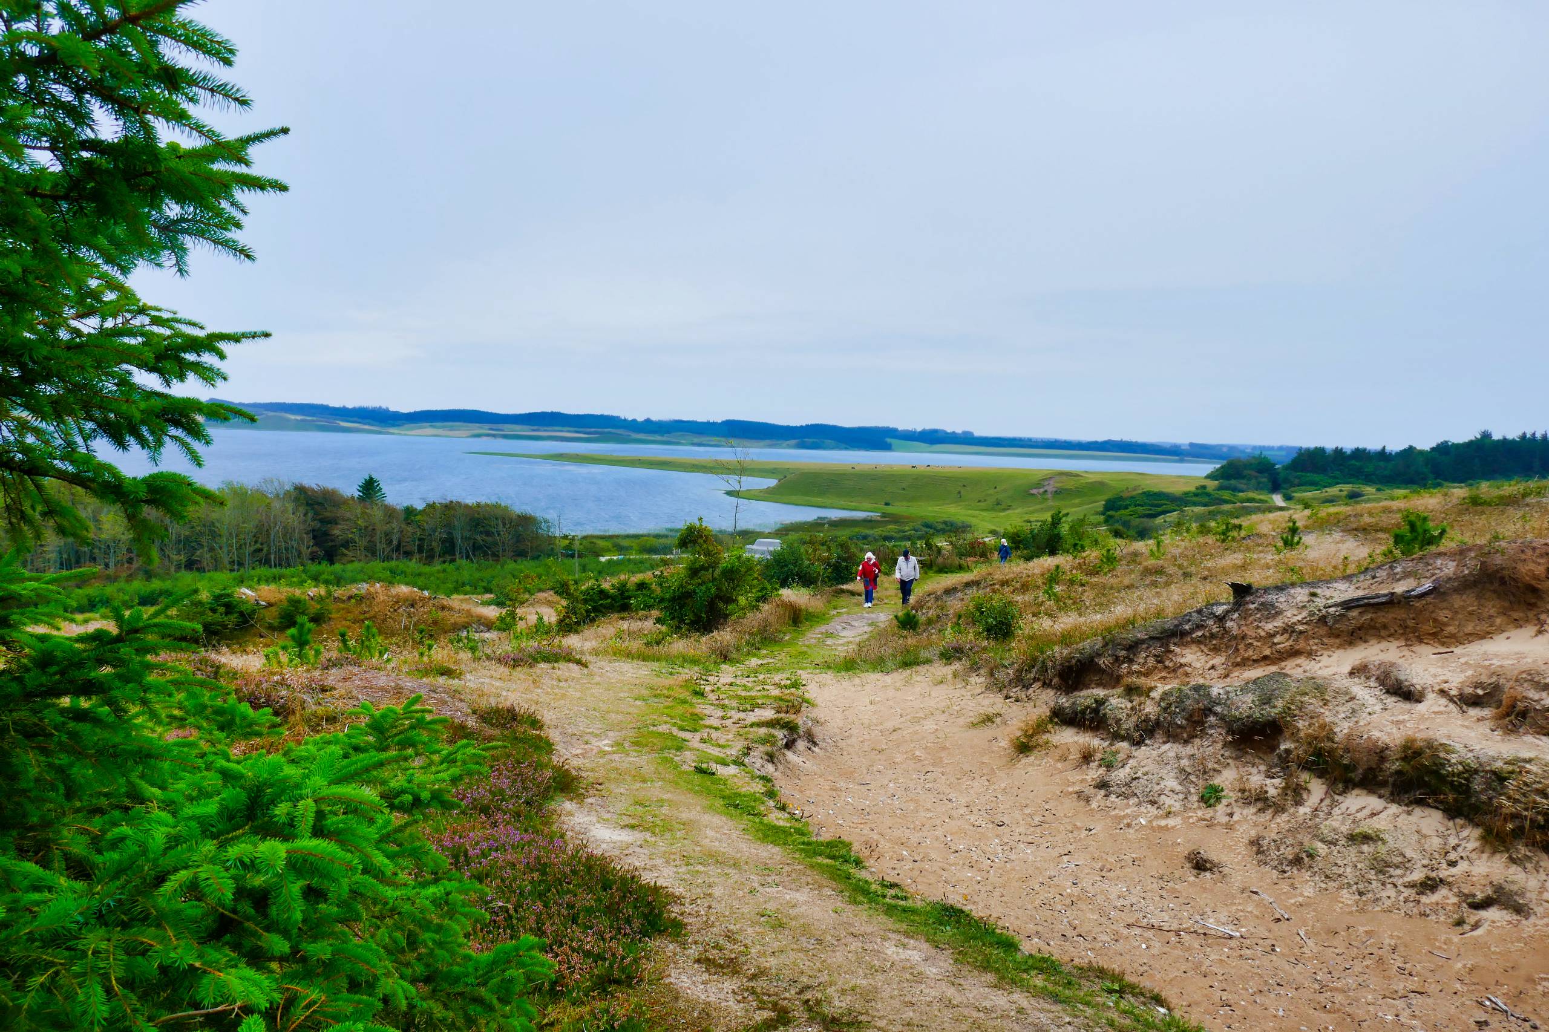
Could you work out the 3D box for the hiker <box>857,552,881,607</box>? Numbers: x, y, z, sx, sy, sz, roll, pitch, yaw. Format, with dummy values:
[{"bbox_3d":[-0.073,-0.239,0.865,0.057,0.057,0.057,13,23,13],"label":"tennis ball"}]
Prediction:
[{"bbox_3d":[2.826,1.909,32.000,0.680,1.640,0.450,3,5,7],"label":"hiker"}]

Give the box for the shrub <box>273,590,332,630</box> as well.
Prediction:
[{"bbox_3d":[-7.030,1.414,16.000,0.882,0.585,0.812,2,5,0],"label":"shrub"}]

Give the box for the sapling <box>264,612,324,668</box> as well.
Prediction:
[{"bbox_3d":[-5.546,1.437,12.400,0.656,0.605,0.604,2,5,0],"label":"sapling"}]

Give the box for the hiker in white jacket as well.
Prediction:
[{"bbox_3d":[4.121,1.893,33.300,0.720,1.750,0.450,3,5,7],"label":"hiker in white jacket"}]

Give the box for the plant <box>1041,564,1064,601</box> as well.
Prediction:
[{"bbox_3d":[6.197,1.486,24.000,0.476,0.798,0.438,2,5,0],"label":"plant"}]

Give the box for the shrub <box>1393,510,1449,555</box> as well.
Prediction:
[{"bbox_3d":[8.103,0.228,13.500,0.685,0.569,0.630,2,5,0],"label":"shrub"}]

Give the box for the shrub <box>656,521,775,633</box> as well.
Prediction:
[{"bbox_3d":[-1.255,1.307,23.000,2.485,2.371,2.286,2,5,0],"label":"shrub"}]

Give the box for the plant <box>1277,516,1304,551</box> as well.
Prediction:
[{"bbox_3d":[8.627,0.304,18.000,0.456,0.599,0.420,2,5,0],"label":"plant"}]

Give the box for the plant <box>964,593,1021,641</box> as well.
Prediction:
[{"bbox_3d":[3.848,1.796,19.000,0.985,0.843,0.906,2,5,0],"label":"plant"}]

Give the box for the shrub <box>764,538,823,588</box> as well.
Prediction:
[{"bbox_3d":[0.628,1.621,36.000,1.985,1.756,1.826,2,5,0],"label":"shrub"}]

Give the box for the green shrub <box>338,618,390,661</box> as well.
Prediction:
[{"bbox_3d":[-4.966,1.500,13.000,0.631,0.504,0.580,2,5,0],"label":"green shrub"}]

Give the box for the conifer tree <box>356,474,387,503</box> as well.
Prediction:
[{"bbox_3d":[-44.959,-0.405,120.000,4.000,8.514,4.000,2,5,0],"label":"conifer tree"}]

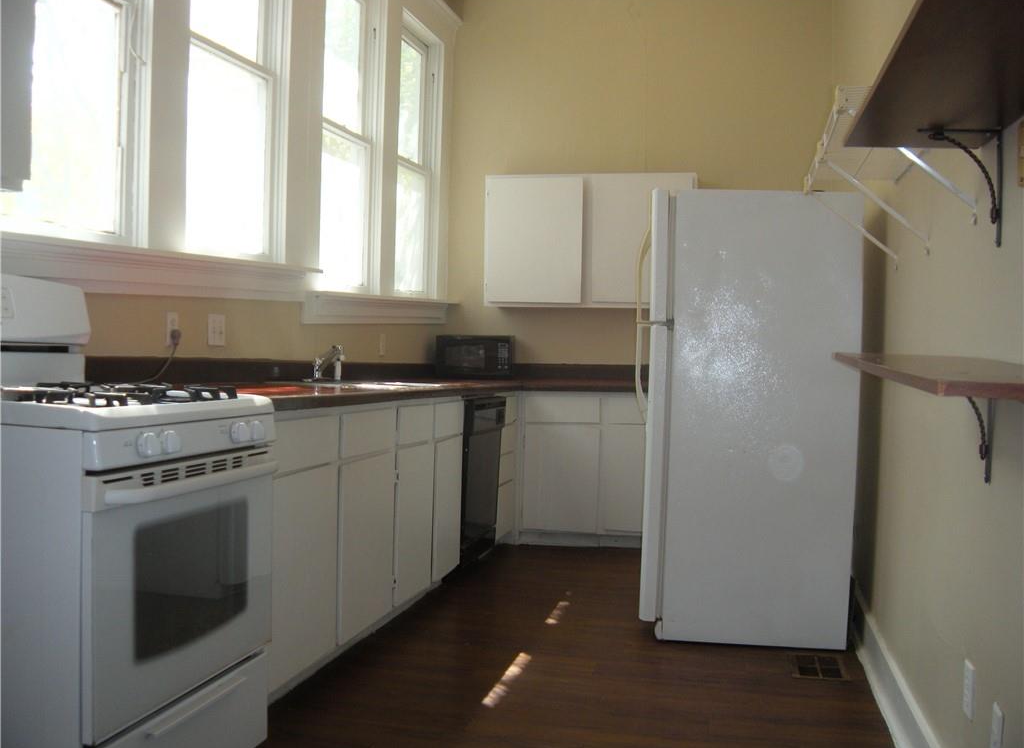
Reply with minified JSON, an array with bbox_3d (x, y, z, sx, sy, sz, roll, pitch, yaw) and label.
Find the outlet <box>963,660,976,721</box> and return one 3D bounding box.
[{"bbox_3d":[0.954,0.658,2.160,0.010,0.115,0.072,2,1,12],"label":"outlet"}]

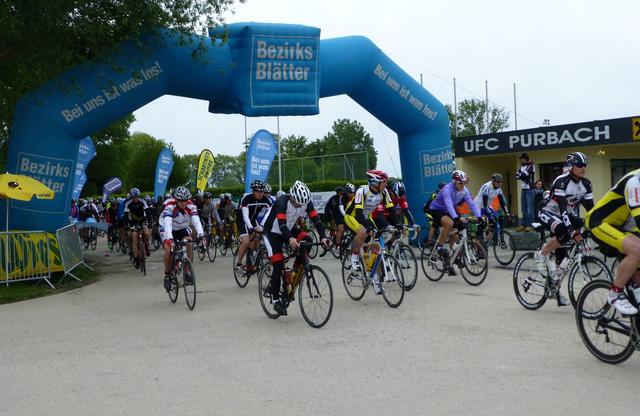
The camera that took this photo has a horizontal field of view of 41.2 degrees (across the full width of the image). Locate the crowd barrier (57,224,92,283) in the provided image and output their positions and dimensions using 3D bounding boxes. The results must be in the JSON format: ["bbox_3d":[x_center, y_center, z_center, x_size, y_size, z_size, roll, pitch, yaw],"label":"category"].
[{"bbox_3d":[-5.228,0.963,18.000,0.600,1.050,2.300,-7,1,-7],"label":"crowd barrier"}]

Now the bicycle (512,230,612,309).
[{"bbox_3d":[2.720,0.714,9.710,0.440,1.000,1.650,-2,0,-25],"label":"bicycle"}]

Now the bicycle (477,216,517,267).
[{"bbox_3d":[3.421,0.634,17.215,0.440,1.000,1.650,-2,0,-26],"label":"bicycle"}]

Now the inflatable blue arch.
[{"bbox_3d":[-1.650,-1.600,21.300,11.400,5.600,1.800,-2,1,-29],"label":"inflatable blue arch"}]

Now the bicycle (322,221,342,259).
[{"bbox_3d":[0.413,0.688,20.106,0.440,1.000,1.650,-2,0,-25],"label":"bicycle"}]

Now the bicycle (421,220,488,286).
[{"bbox_3d":[2.102,0.699,13.459,0.440,1.000,1.650,-2,0,-30],"label":"bicycle"}]

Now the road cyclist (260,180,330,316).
[{"bbox_3d":[-0.269,0.445,9.350,0.540,1.500,0.850,-2,1,-30],"label":"road cyclist"}]

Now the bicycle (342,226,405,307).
[{"bbox_3d":[0.675,0.755,11.073,0.440,1.000,1.650,-2,0,-25],"label":"bicycle"}]

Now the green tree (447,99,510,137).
[{"bbox_3d":[11.023,-3.536,60.012,5.200,8.240,5.200,-2,0,0],"label":"green tree"}]

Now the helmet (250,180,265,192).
[{"bbox_3d":[-0.963,-0.331,13.100,0.210,0.180,0.280,-2,9,-17],"label":"helmet"}]

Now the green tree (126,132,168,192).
[{"bbox_3d":[-13.386,-2.320,66.000,4.600,7.100,4.600,-2,1,0],"label":"green tree"}]

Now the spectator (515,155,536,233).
[{"bbox_3d":[4.736,-0.357,19.600,0.420,1.830,0.520,-2,1,-37],"label":"spectator"}]

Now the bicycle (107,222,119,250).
[{"bbox_3d":[-6.621,0.811,27.206,0.440,1.000,1.650,-2,0,-18],"label":"bicycle"}]

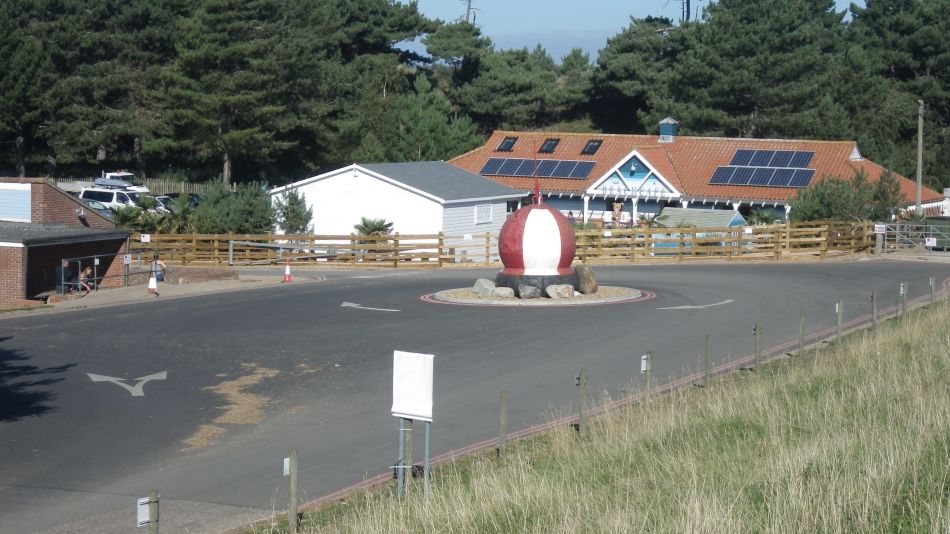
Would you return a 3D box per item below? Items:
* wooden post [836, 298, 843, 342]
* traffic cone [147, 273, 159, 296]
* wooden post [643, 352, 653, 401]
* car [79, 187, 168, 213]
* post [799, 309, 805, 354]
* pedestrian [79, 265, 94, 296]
[{"bbox_3d":[9.870,1.497,52.400,0.120,1.210,0.120,4,6,27],"label":"wooden post"},{"bbox_3d":[-10.610,0.559,63.800,0.420,0.750,0.420,1,4,0],"label":"traffic cone"},{"bbox_3d":[3.644,2.334,40.500,0.120,1.160,0.120,4,6,27],"label":"wooden post"},{"bbox_3d":[-16.605,-2.760,91.579,4.650,1.800,1.820,5,6,34],"label":"car"},{"bbox_3d":[8.367,1.697,49.500,0.120,1.120,0.120,4,6,27],"label":"post"},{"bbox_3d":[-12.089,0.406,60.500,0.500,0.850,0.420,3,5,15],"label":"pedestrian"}]

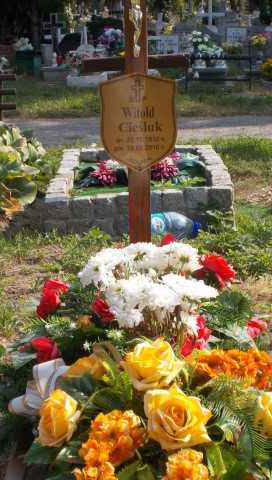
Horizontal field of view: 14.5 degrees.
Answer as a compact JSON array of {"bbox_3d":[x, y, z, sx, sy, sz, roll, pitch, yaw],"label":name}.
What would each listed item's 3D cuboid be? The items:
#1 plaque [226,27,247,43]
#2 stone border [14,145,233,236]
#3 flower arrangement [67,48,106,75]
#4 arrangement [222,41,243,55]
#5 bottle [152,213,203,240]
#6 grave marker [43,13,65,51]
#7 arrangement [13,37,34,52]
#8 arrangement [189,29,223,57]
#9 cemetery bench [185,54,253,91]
[{"bbox_3d":[1.345,-2.747,14.350,0.270,0.210,0.030,-1,13,0],"label":"plaque"},{"bbox_3d":[0.012,-0.289,5.814,0.920,0.210,1.500,-1,13,0],"label":"stone border"},{"bbox_3d":[-0.612,-2.207,13.256,0.445,0.318,0.340,0,14,0],"label":"flower arrangement"},{"bbox_3d":[1.268,-2.523,14.094,0.255,0.195,0.220,-1,13,0],"label":"arrangement"},{"bbox_3d":[0.146,-0.055,4.903,0.310,0.145,0.145,-3,13,-16],"label":"bottle"},{"bbox_3d":[-1.031,-2.631,13.564,0.304,0.485,0.070,0,14,0],"label":"grave marker"},{"bbox_3d":[-1.458,-2.534,13.897,0.285,0.204,0.240,0,14,0],"label":"arrangement"},{"bbox_3d":[0.868,-2.436,13.395,0.420,0.360,0.320,-1,13,0],"label":"arrangement"},{"bbox_3d":[0.960,-1.922,12.399,0.775,0.407,0.280,0,14,0],"label":"cemetery bench"}]

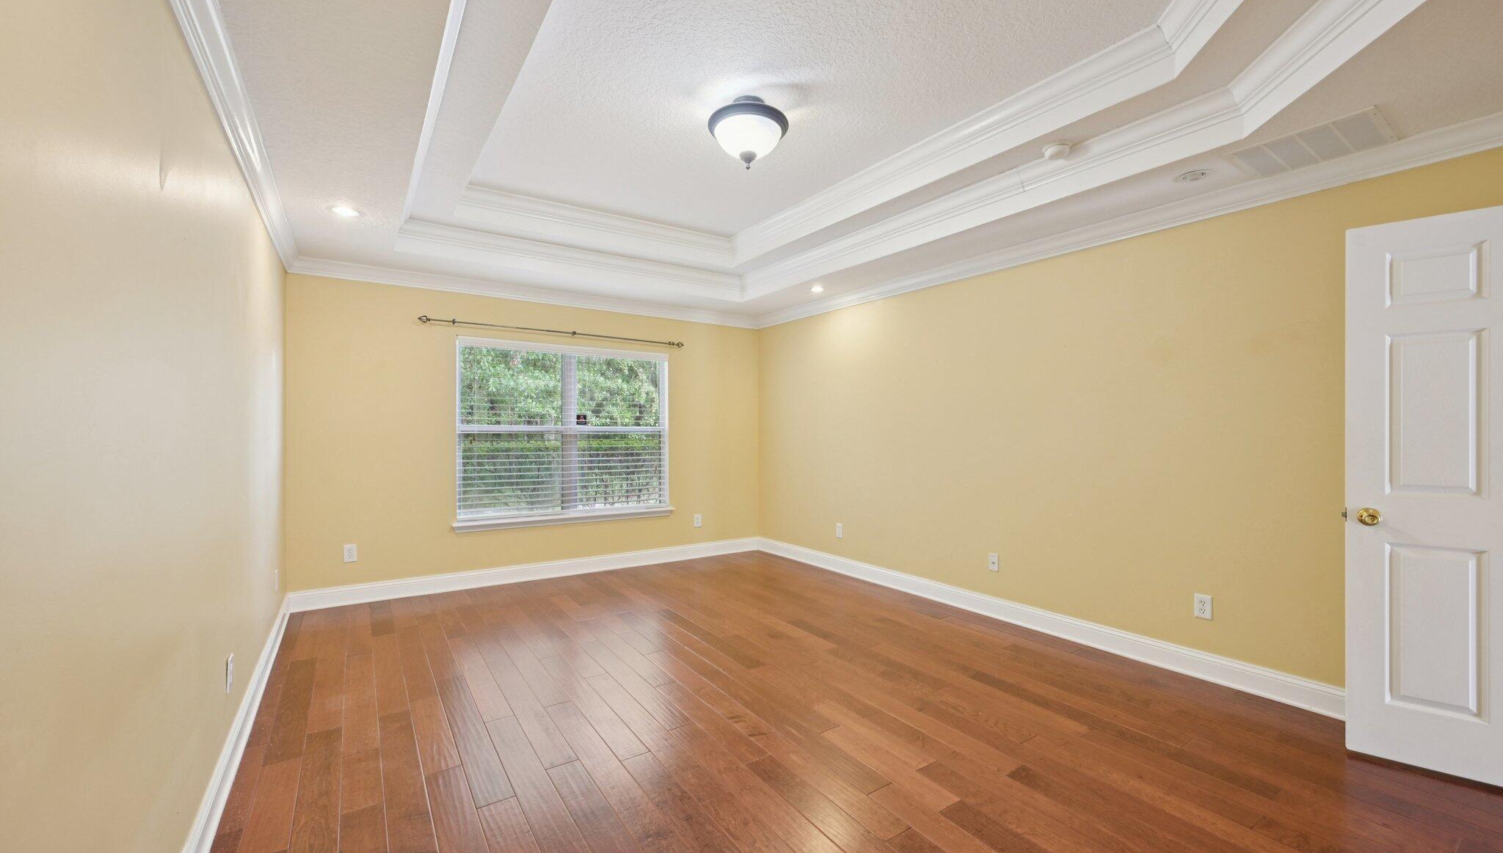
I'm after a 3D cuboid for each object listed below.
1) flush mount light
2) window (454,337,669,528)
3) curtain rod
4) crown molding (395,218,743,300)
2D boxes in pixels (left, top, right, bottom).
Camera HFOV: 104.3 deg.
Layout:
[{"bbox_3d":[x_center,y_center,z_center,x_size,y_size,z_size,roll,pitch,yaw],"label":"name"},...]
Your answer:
[{"bbox_3d":[-0.015,-1.409,2.843,0.390,0.315,0.390,0,0,0],"label":"flush mount light"},{"bbox_3d":[-1.558,0.060,5.104,1.856,1.507,0.120,0,0,-34],"label":"window"},{"bbox_3d":[-1.580,-0.789,5.002,2.224,0.060,0.100,0,0,-34],"label":"curtain rod"},{"bbox_3d":[-1.204,-1.256,4.600,2.731,0.205,0.093,0,0,-34],"label":"crown molding"}]

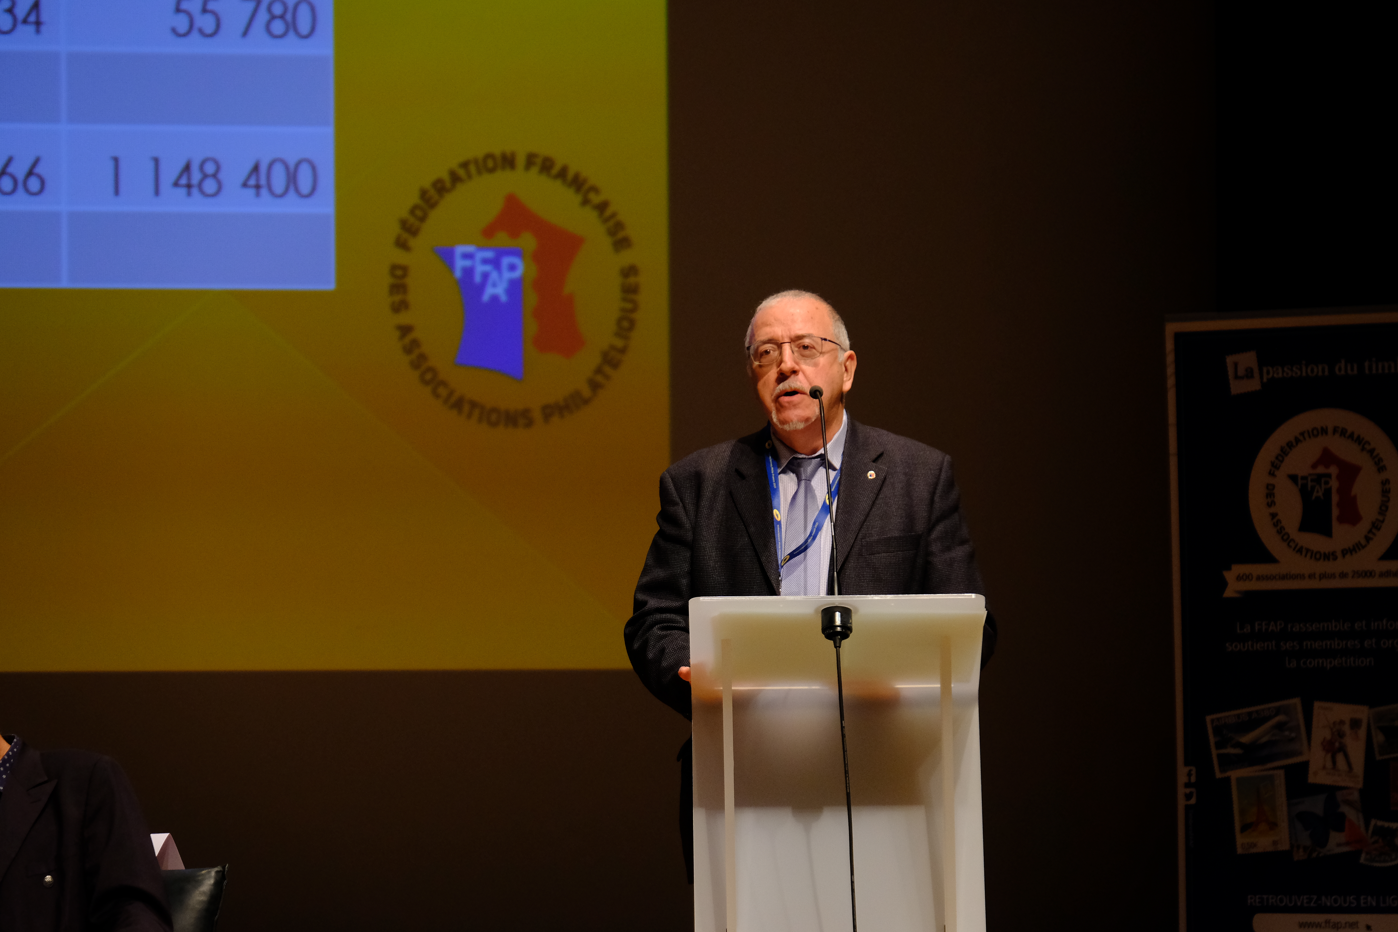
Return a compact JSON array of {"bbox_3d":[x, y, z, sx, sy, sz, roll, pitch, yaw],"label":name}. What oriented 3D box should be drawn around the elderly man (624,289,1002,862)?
[{"bbox_3d":[0.190,0.570,10.480,0.610,1.720,0.460,-1,-2,7],"label":"elderly man"}]

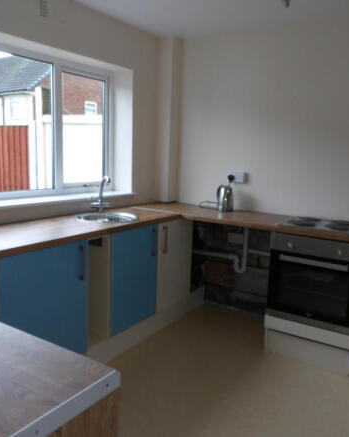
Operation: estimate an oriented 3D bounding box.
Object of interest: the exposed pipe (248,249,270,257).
[{"bbox_3d":[0.717,0.293,3.425,0.201,0.034,0.034,8,11,32],"label":"exposed pipe"}]

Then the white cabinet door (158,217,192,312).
[{"bbox_3d":[0.004,0.352,3.264,0.022,0.713,0.508,8,11,32],"label":"white cabinet door"}]

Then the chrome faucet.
[{"bbox_3d":[-0.542,-0.176,3.083,0.155,0.275,0.175,-3,11,-27],"label":"chrome faucet"}]

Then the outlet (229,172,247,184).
[{"bbox_3d":[0.546,-0.344,3.475,0.146,0.086,0.022,8,11,32],"label":"outlet"}]

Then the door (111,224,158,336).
[{"bbox_3d":[-0.274,0.416,2.840,0.022,0.713,0.503,8,11,32],"label":"door"}]

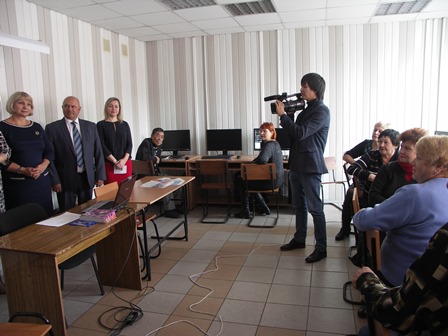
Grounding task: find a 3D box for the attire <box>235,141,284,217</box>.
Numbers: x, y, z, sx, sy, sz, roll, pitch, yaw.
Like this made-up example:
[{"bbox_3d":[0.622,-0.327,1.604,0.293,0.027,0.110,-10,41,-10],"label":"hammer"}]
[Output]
[{"bbox_3d":[0.470,0.175,4.670,0.570,1.000,0.460,5,11,41],"label":"attire"}]

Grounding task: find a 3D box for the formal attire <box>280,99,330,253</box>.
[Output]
[{"bbox_3d":[0.773,0.092,3.460,0.480,1.430,0.450,-4,8,-15],"label":"formal attire"}]

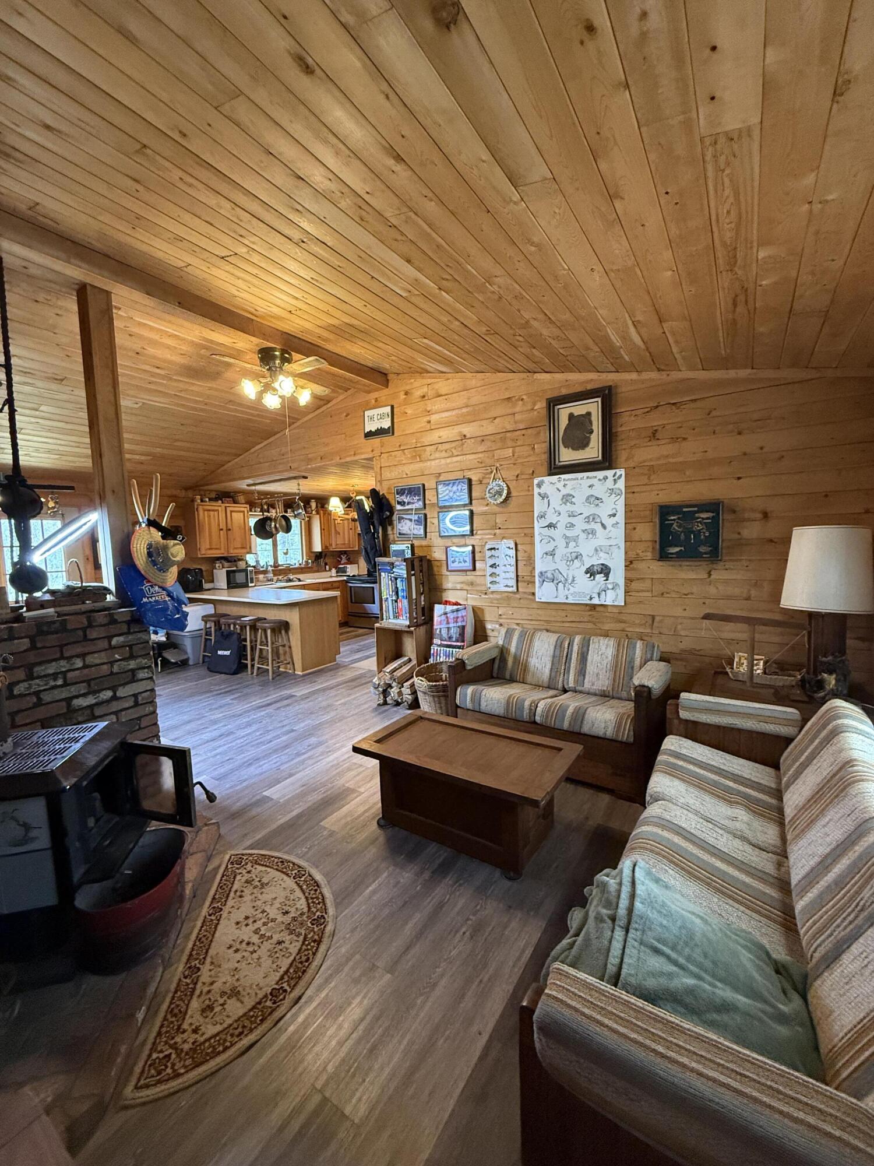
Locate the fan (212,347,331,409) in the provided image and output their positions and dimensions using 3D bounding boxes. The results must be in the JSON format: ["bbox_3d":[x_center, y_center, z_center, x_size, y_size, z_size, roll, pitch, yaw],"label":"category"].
[{"bbox_3d":[-1.343,-1.744,3.959,1.100,0.450,1.100,1,6,33],"label":"fan"}]

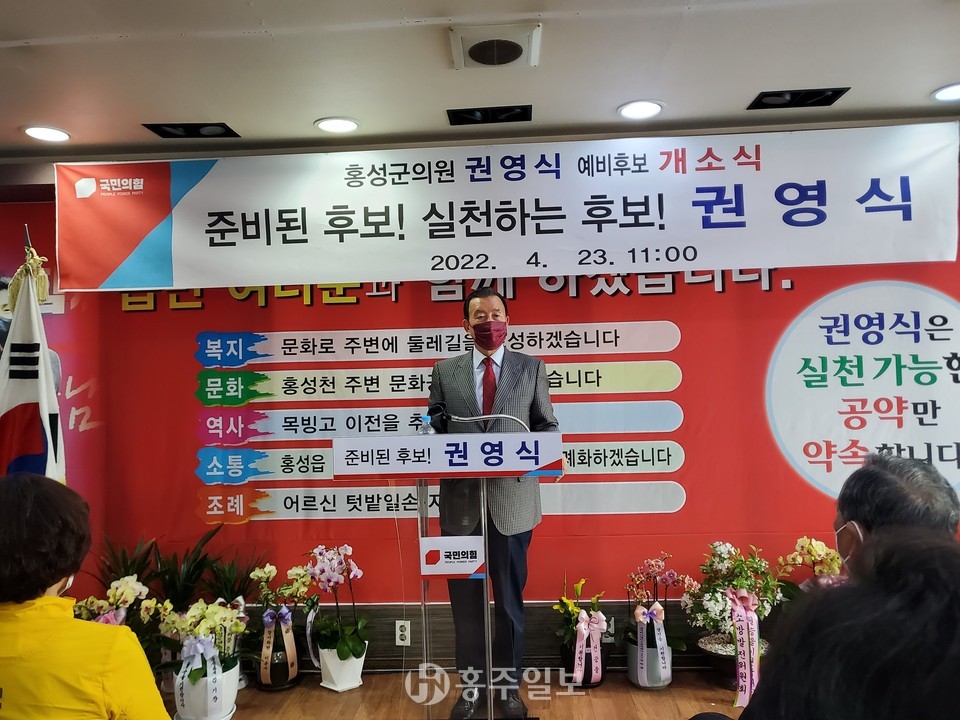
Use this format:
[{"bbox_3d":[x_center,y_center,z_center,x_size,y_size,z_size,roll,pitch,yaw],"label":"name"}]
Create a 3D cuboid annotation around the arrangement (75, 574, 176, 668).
[{"bbox_3d":[-1.514,1.117,3.080,0.439,0.369,0.300,-1,1,3],"label":"arrangement"}]

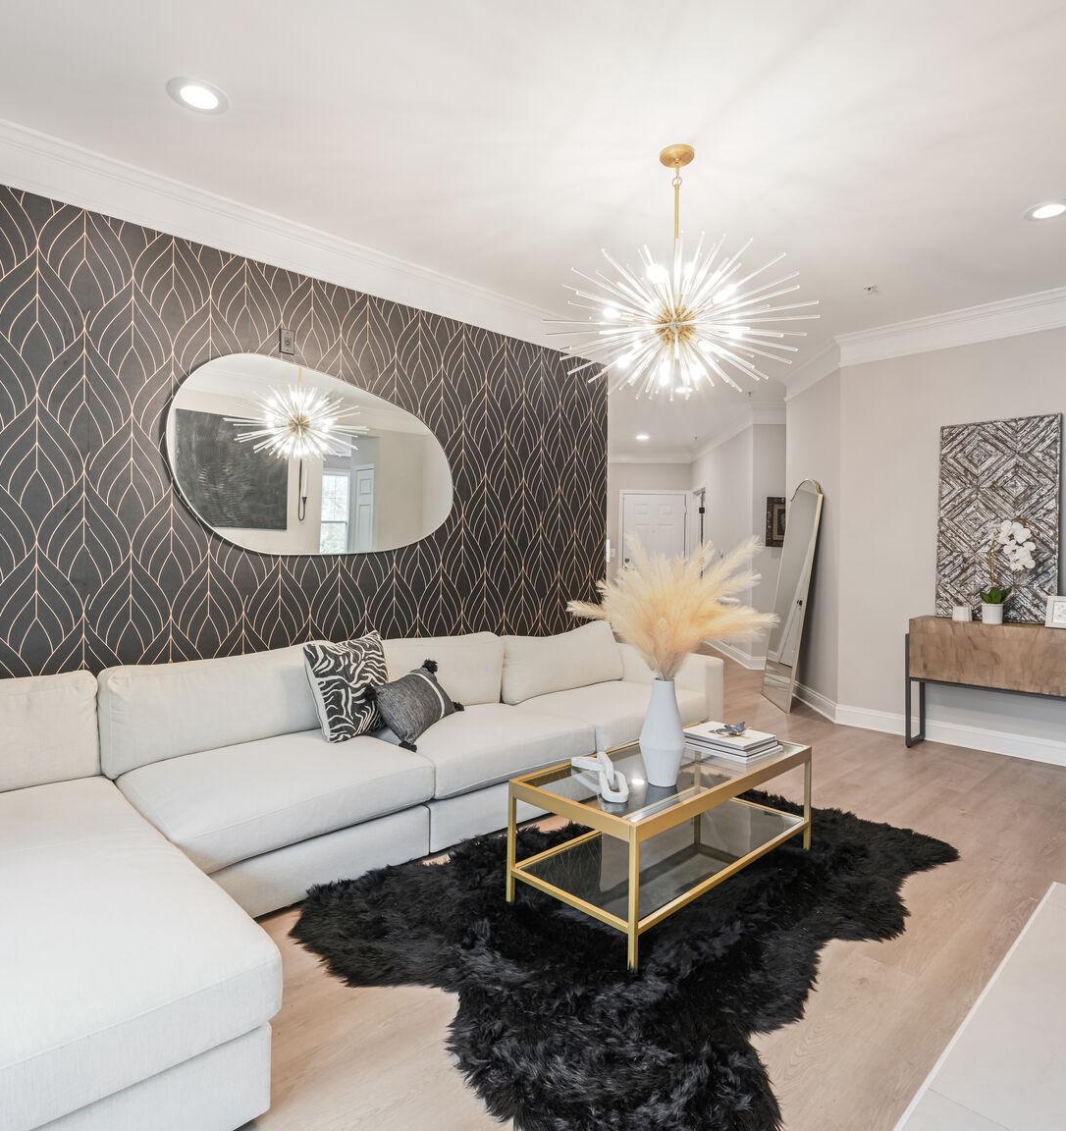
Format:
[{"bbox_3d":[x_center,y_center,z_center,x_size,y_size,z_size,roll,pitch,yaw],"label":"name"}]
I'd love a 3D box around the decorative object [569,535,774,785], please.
[{"bbox_3d":[0.490,0.343,2.380,0.710,0.870,0.660,0,1,0],"label":"decorative object"}]

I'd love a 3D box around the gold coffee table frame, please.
[{"bbox_3d":[0.547,0.989,2.586,1.211,0.440,0.559,-1,2,-44],"label":"gold coffee table frame"}]

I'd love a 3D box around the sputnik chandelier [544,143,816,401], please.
[{"bbox_3d":[0.538,-1.084,2.458,1.000,0.890,1.000,0,1,0],"label":"sputnik chandelier"}]

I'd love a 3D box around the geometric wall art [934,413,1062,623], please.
[{"bbox_3d":[2.833,-0.264,4.023,0.035,1.220,0.610,3,-1,-45],"label":"geometric wall art"}]

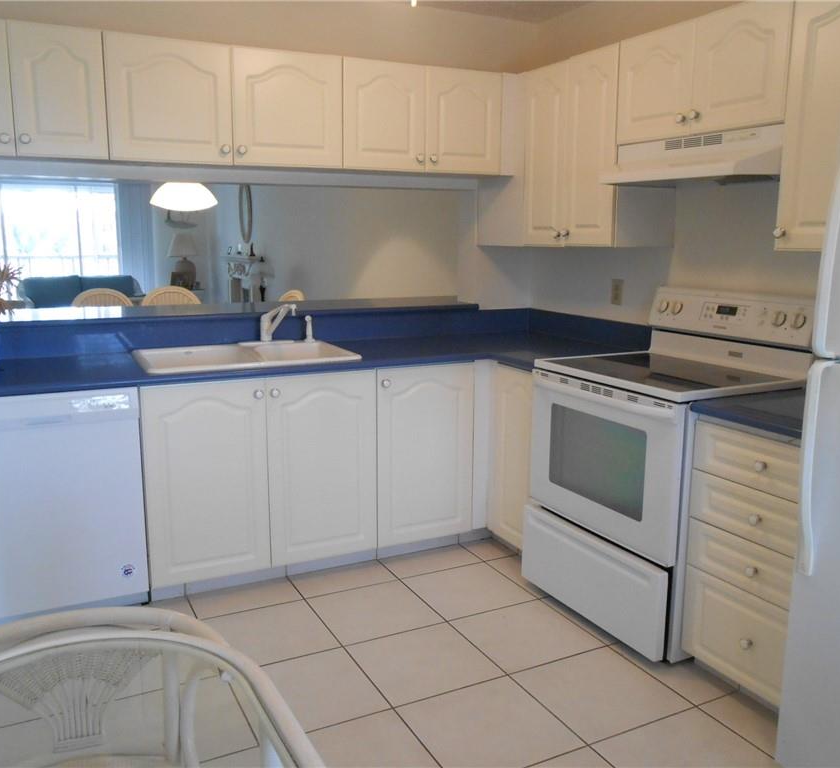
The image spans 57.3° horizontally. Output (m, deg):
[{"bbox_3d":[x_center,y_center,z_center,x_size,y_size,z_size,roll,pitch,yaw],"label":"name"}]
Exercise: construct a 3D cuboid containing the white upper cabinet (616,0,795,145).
[{"bbox_3d":[1.092,-1.070,2.724,0.328,0.389,0.761,-5,11,-26],"label":"white upper cabinet"}]

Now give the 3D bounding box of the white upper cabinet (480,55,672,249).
[{"bbox_3d":[0.679,-1.013,3.499,0.329,0.764,1.035,-5,12,-26],"label":"white upper cabinet"}]

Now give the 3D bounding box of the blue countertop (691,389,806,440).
[{"bbox_3d":[1.216,0.088,2.225,0.662,0.040,0.534,-5,12,-26],"label":"blue countertop"}]

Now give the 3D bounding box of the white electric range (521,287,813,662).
[{"bbox_3d":[0.912,0.259,2.860,0.710,1.180,0.762,-5,11,-26],"label":"white electric range"}]

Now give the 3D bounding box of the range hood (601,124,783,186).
[{"bbox_3d":[1.023,-0.799,2.737,0.483,0.150,0.761,-5,11,-26],"label":"range hood"}]

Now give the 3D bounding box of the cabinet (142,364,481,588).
[{"bbox_3d":[-0.501,0.296,3.392,1.421,0.786,0.600,-5,11,-26],"label":"cabinet"}]

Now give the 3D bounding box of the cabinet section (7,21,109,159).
[{"bbox_3d":[-1.359,-1.069,2.896,0.308,0.447,0.330,-5,11,-26],"label":"cabinet section"}]

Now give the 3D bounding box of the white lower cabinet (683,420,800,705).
[{"bbox_3d":[1.232,0.487,2.311,0.621,0.776,0.532,-5,12,-26],"label":"white lower cabinet"}]

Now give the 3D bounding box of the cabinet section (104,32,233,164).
[{"bbox_3d":[-1.014,-1.100,3.064,0.462,0.447,0.330,-5,11,-26],"label":"cabinet section"}]

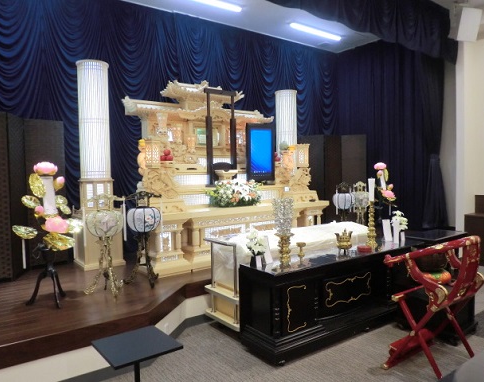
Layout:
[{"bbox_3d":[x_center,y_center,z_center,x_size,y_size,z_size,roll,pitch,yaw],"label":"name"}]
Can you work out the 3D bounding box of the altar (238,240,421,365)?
[{"bbox_3d":[0.946,0.956,3.713,2.020,0.700,0.520,-3,3,-35],"label":"altar"}]

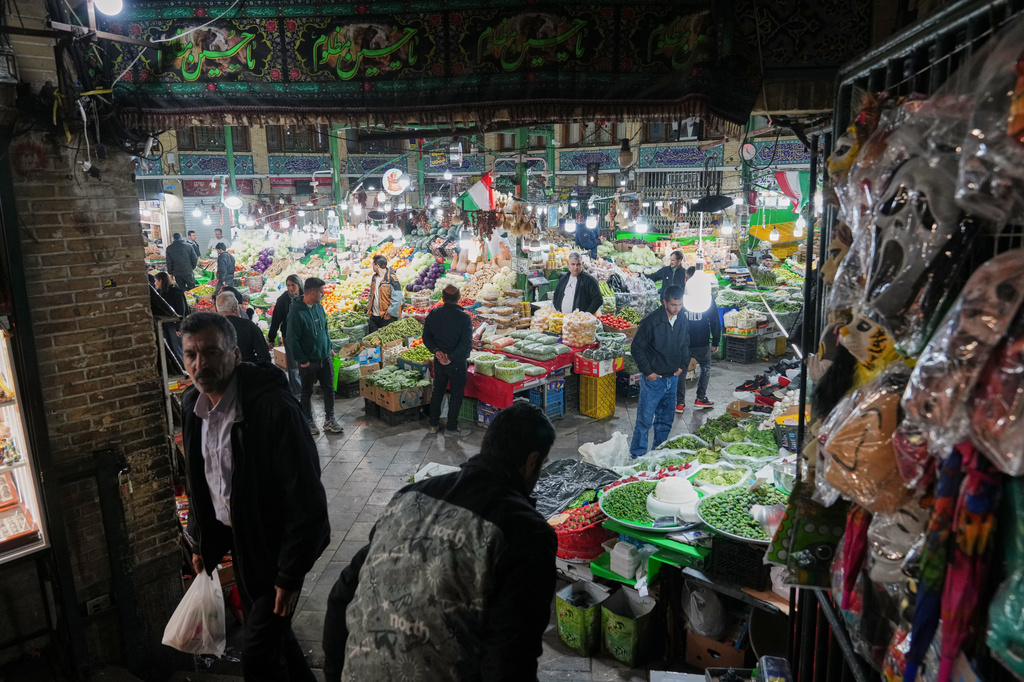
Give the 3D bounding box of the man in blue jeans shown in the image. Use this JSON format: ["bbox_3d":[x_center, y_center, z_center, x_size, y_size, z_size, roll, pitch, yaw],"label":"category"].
[{"bbox_3d":[1.402,0.312,6.651,0.520,1.730,0.360,-7,14,-26],"label":"man in blue jeans"}]

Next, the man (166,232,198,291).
[{"bbox_3d":[-6.728,-1.335,14.085,0.580,1.750,0.380,-3,13,-14],"label":"man"}]

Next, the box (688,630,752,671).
[{"bbox_3d":[1.233,1.702,3.908,0.320,0.212,0.400,8,15,35],"label":"box"}]

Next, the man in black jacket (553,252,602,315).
[{"bbox_3d":[0.848,-0.295,9.105,0.620,1.750,0.380,5,13,23],"label":"man in black jacket"}]

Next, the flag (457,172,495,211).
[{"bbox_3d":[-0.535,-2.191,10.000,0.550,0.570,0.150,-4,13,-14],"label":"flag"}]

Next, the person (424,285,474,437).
[{"bbox_3d":[-0.700,0.208,7.548,0.530,1.670,0.360,2,12,12],"label":"person"}]

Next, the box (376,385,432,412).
[{"bbox_3d":[-1.295,0.639,8.166,0.518,0.223,0.412,-10,16,-39],"label":"box"}]

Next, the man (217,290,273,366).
[{"bbox_3d":[-2.599,0.366,6.700,0.540,1.700,0.340,-3,13,-8],"label":"man"}]

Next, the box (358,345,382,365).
[{"bbox_3d":[-1.889,0.156,8.675,0.288,0.189,0.404,-10,15,-37],"label":"box"}]

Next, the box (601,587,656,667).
[{"bbox_3d":[0.678,1.669,3.991,0.224,0.303,0.237,10,16,39],"label":"box"}]

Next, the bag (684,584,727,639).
[{"bbox_3d":[1.095,1.532,3.880,0.245,0.270,0.210,8,15,35],"label":"bag"}]

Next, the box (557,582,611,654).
[{"bbox_3d":[0.421,1.638,4.036,0.215,0.310,0.215,-12,17,-40],"label":"box"}]

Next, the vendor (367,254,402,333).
[{"bbox_3d":[-1.766,-0.329,9.585,0.520,1.750,0.360,9,15,37],"label":"vendor"}]

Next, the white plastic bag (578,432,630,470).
[{"bbox_3d":[0.906,1.067,6.729,0.480,0.320,0.340,0,12,0],"label":"white plastic bag"}]

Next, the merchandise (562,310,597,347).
[{"bbox_3d":[0.858,-0.142,8.726,0.420,0.370,0.400,1,13,8],"label":"merchandise"}]

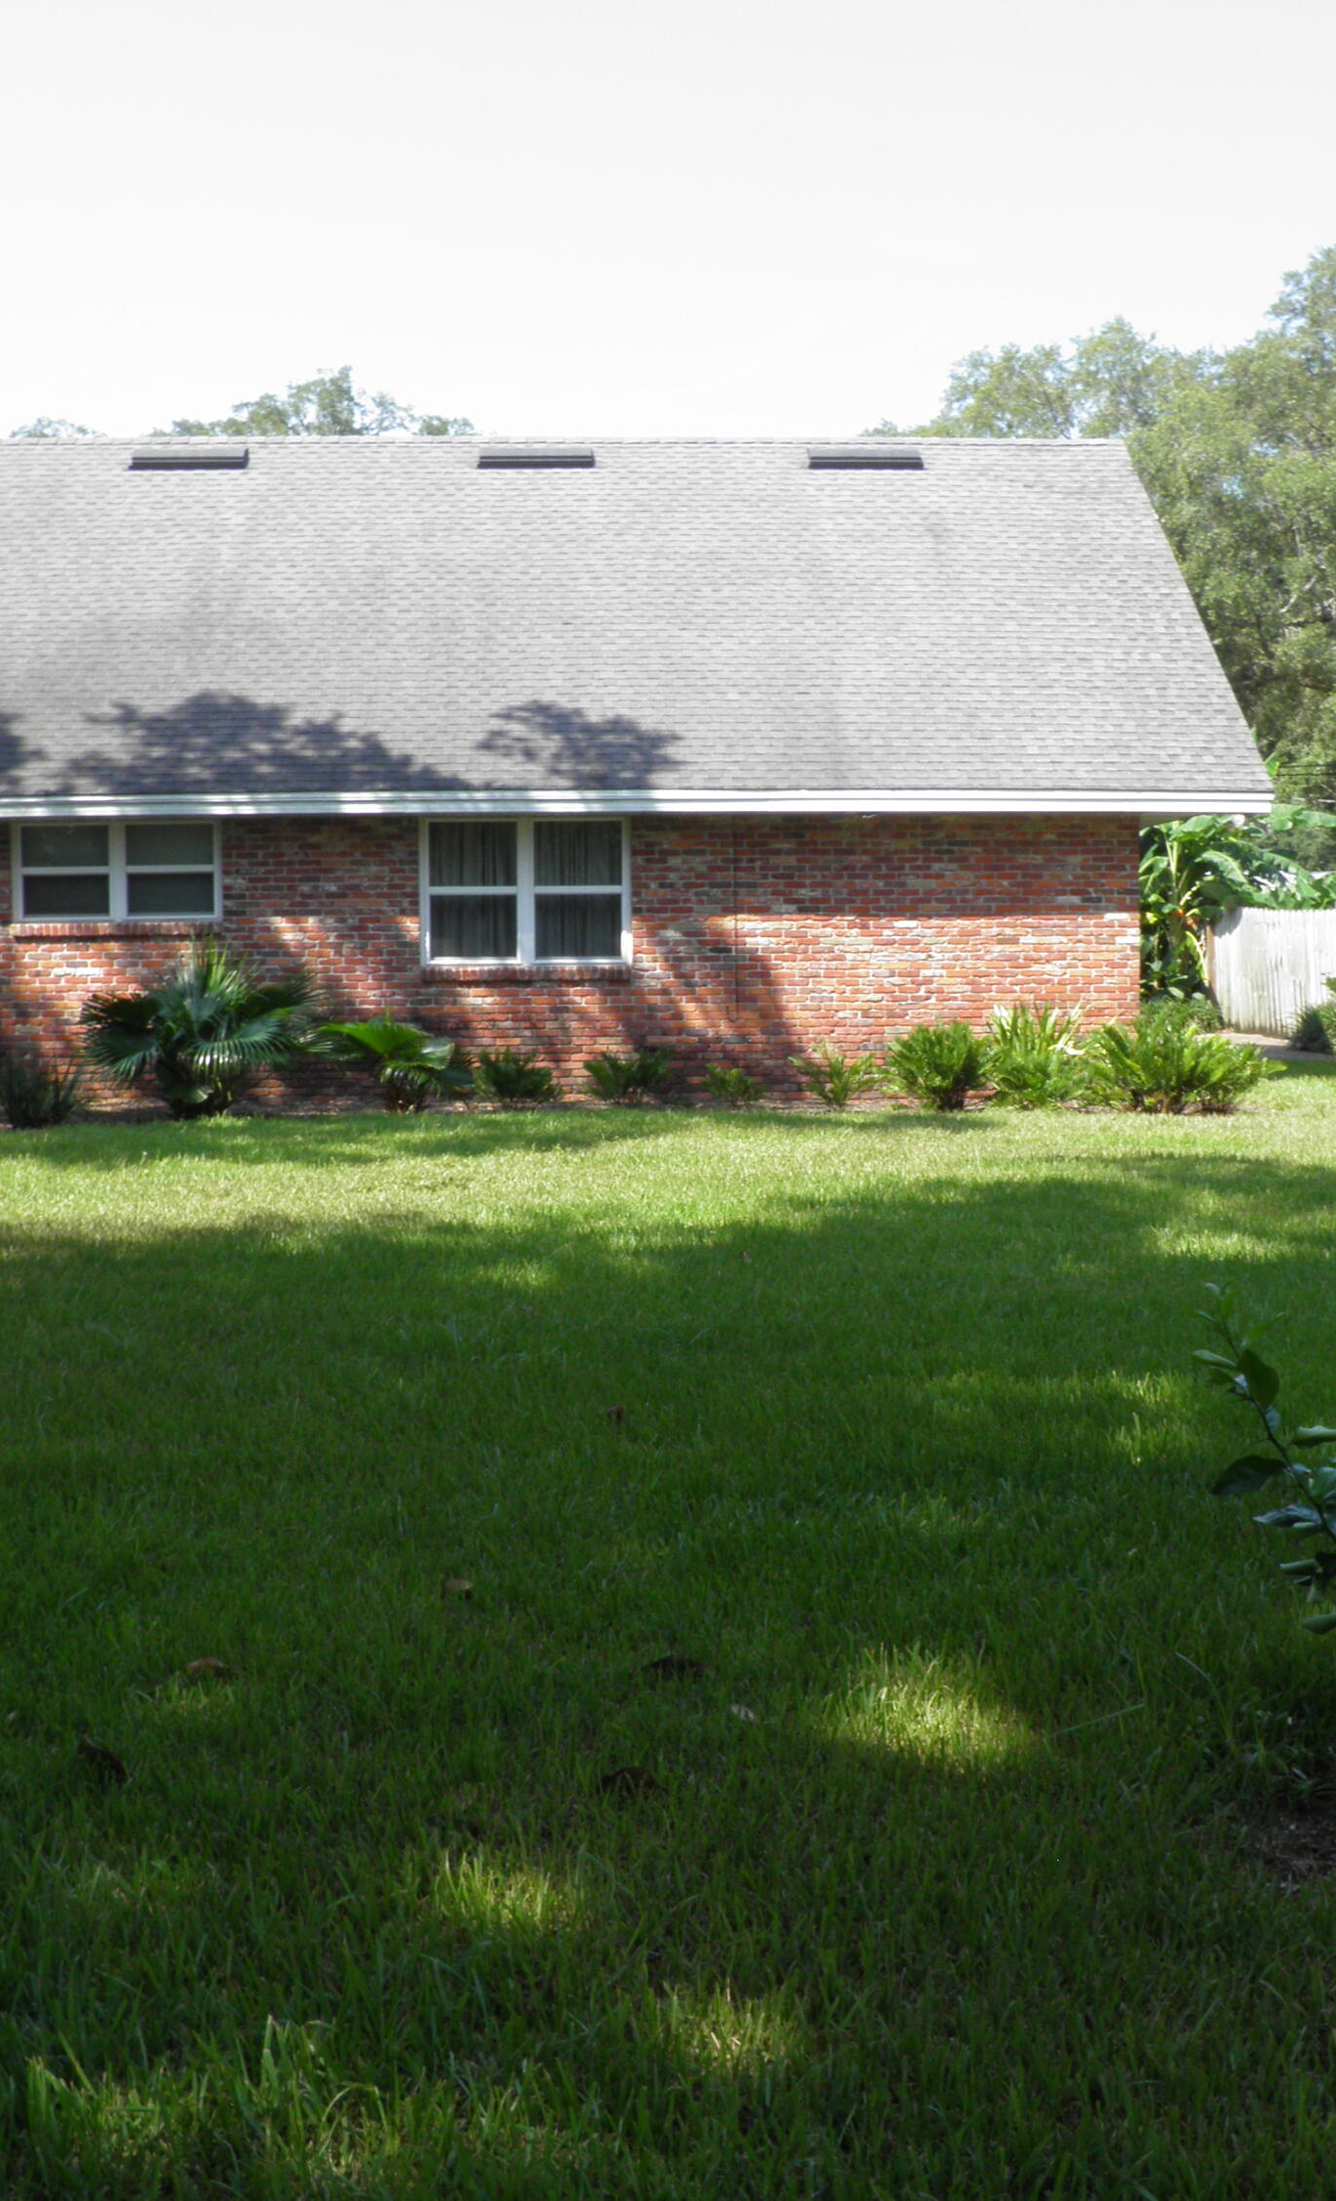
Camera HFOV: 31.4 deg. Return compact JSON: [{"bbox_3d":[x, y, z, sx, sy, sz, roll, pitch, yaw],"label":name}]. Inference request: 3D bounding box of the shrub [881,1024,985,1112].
[{"bbox_3d":[2.117,-0.268,18.900,0.821,0.723,0.800,-1,4,0],"label":"shrub"}]

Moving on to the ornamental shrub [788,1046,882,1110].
[{"bbox_3d":[1.386,-0.187,19.398,0.768,0.496,0.700,-1,4,-3],"label":"ornamental shrub"}]

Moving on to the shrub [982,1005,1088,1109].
[{"bbox_3d":[2.936,-0.352,19.000,0.862,0.818,0.820,-1,4,0],"label":"shrub"}]

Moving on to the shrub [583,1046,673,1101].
[{"bbox_3d":[-0.331,-0.218,19.605,0.757,0.445,0.700,-1,4,-3],"label":"shrub"}]

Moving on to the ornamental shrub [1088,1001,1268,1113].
[{"bbox_3d":[4.035,-0.345,18.776,1.414,0.871,1.300,-1,4,-3],"label":"ornamental shrub"}]

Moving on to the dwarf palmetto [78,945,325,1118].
[{"bbox_3d":[-3.666,-0.540,18.650,1.945,1.324,1.650,-1,4,-3],"label":"dwarf palmetto"}]

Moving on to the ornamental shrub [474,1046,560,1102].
[{"bbox_3d":[-1.246,-0.216,19.250,0.688,0.441,0.650,-1,4,0],"label":"ornamental shrub"}]

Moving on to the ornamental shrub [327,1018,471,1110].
[{"bbox_3d":[-2.130,-0.286,18.850,1.147,0.719,1.050,-1,4,0],"label":"ornamental shrub"}]

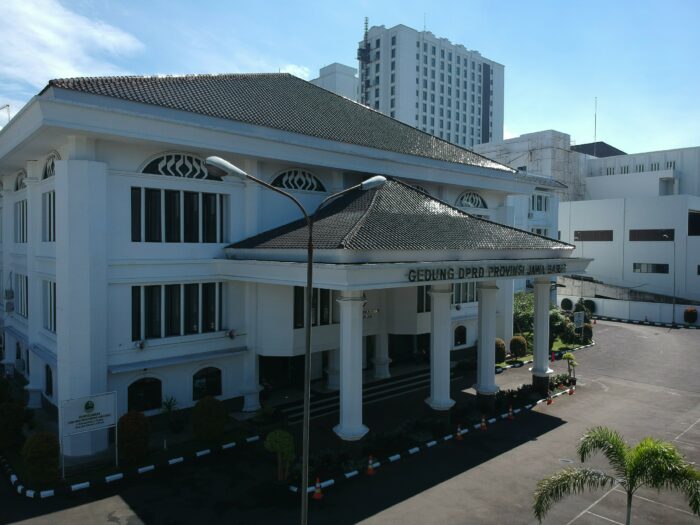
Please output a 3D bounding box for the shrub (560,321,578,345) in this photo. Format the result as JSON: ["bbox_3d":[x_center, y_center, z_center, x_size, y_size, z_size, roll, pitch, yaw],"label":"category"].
[{"bbox_3d":[20.188,6.428,46.346,1.600,2.150,1.600,-1,2,-42],"label":"shrub"}]

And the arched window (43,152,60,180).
[{"bbox_3d":[-13.897,-4.593,23.659,0.293,1.221,4.201,-1,2,-42],"label":"arched window"}]

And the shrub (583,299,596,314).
[{"bbox_3d":[31.355,5.957,66.265,1.700,1.850,1.700,-1,2,-42],"label":"shrub"}]

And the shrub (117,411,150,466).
[{"bbox_3d":[-8.848,7.091,20.740,1.250,2.080,1.250,-1,2,-42],"label":"shrub"}]

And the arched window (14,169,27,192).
[{"bbox_3d":[-19.991,-5.129,30.861,0.300,1.200,4.800,-1,2,-42],"label":"arched window"}]

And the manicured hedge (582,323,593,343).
[{"bbox_3d":[22.606,6.702,47.978,1.050,1.720,1.050,-1,2,-42],"label":"manicured hedge"}]

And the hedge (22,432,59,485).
[{"bbox_3d":[-11.291,6.943,18.391,1.241,1.739,1.241,-1,2,-42],"label":"hedge"}]

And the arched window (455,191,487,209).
[{"bbox_3d":[9.188,-4.803,38.259,4.000,1.150,0.300,-1,2,-42],"label":"arched window"}]

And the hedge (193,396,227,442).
[{"bbox_3d":[-6.412,7.058,23.067,1.450,2.050,1.450,0,2,0],"label":"hedge"}]

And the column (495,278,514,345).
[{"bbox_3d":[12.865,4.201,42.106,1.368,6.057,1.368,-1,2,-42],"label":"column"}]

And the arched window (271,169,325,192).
[{"bbox_3d":[-2.728,-4.539,27.540,3.850,1.150,0.300,-1,2,-42],"label":"arched window"}]

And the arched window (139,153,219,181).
[{"bbox_3d":[-7.559,-4.430,23.193,4.000,1.150,0.300,-1,2,-42],"label":"arched window"}]

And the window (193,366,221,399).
[{"bbox_3d":[-6.952,5.849,24.582,1.485,1.514,0.244,-1,2,-42],"label":"window"}]

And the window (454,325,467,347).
[{"bbox_3d":[8.404,5.563,38.478,1.466,1.514,0.244,-1,2,-42],"label":"window"}]

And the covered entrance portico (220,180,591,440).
[{"bbox_3d":[4.168,1.757,27.570,20.000,12.600,9.600,-1,2,-42],"label":"covered entrance portico"}]

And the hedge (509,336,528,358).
[{"bbox_3d":[13.209,6.637,39.584,1.350,1.750,1.350,-1,2,-42],"label":"hedge"}]

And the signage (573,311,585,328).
[{"bbox_3d":[21.392,5.352,47.032,1.900,1.400,0.100,-1,2,-42],"label":"signage"}]

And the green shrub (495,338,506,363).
[{"bbox_3d":[11.022,6.453,37.688,1.290,1.710,1.290,-1,2,-42],"label":"green shrub"}]

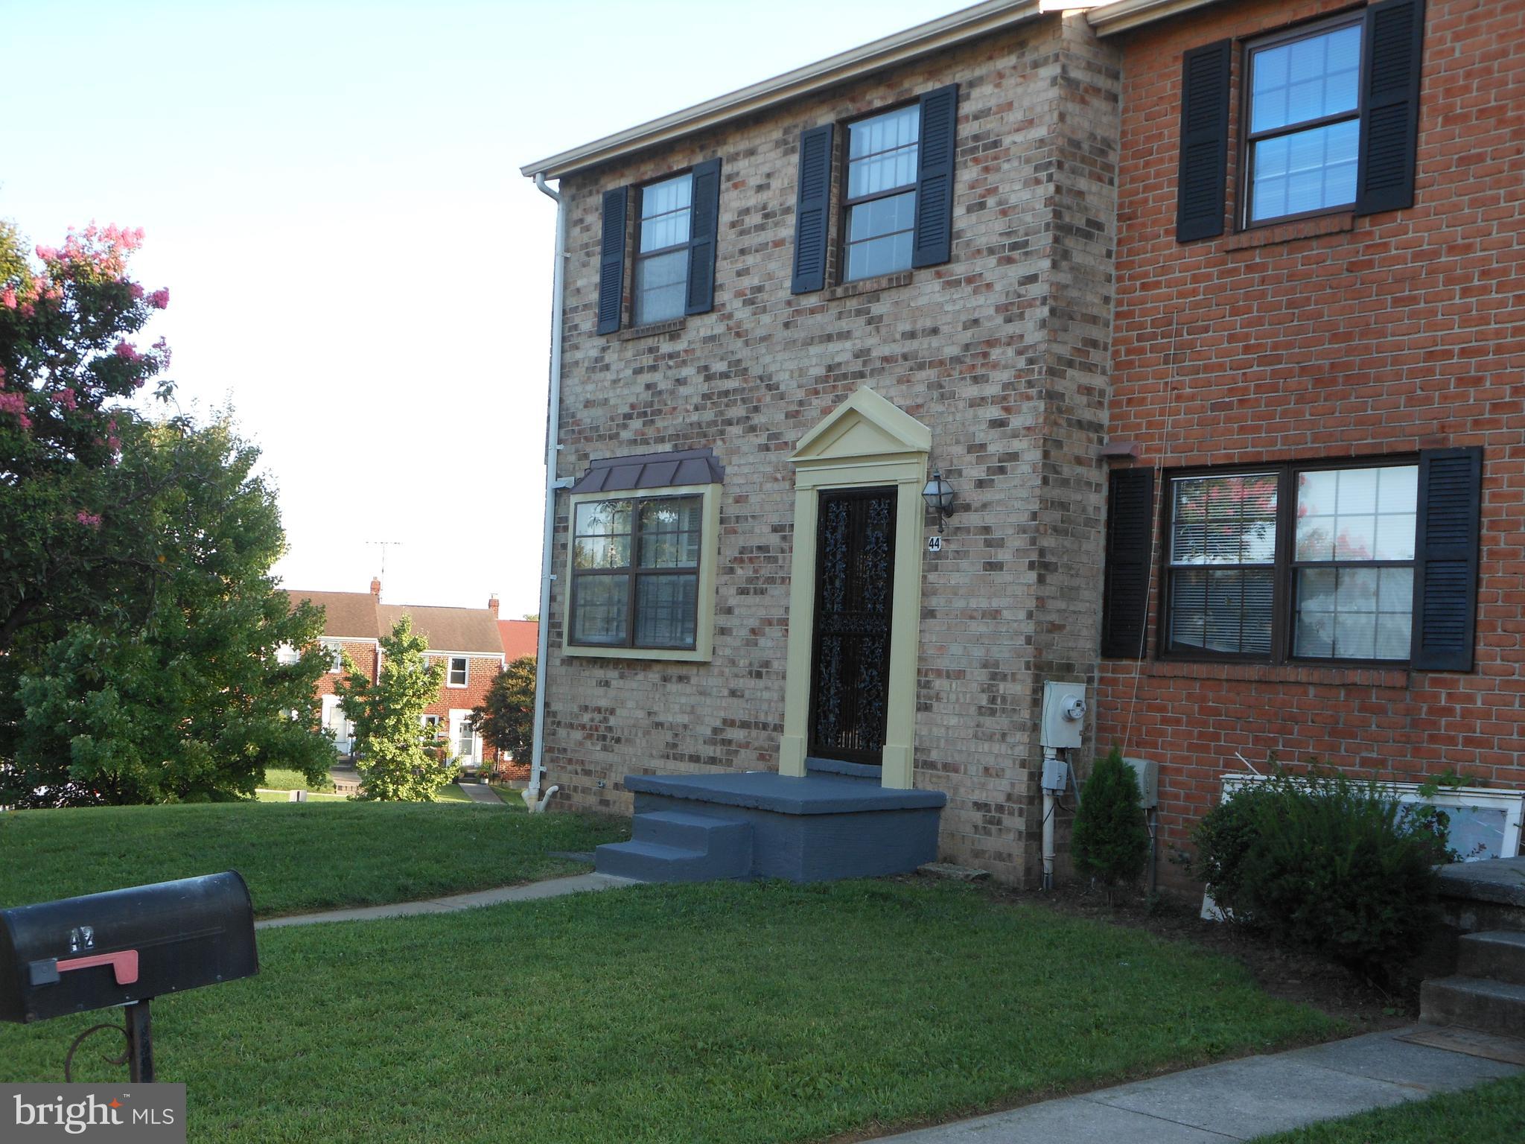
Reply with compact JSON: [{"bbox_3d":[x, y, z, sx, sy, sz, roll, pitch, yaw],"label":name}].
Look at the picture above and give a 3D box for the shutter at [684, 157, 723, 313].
[{"bbox_3d":[-0.501,-2.797,15.873,0.035,1.270,0.358,4,-3,-36],"label":"shutter"}]

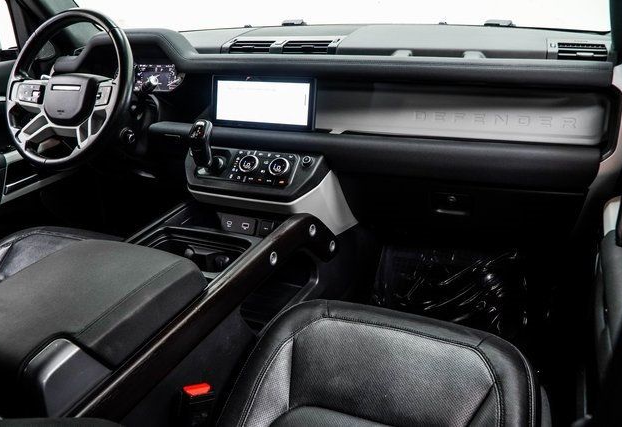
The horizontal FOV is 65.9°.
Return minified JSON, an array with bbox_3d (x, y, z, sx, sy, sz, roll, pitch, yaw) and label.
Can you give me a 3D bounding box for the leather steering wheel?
[{"bbox_3d":[-0.573,-0.294,1.146,0.380,0.380,0.090,7,-2,20],"label":"leather steering wheel"}]

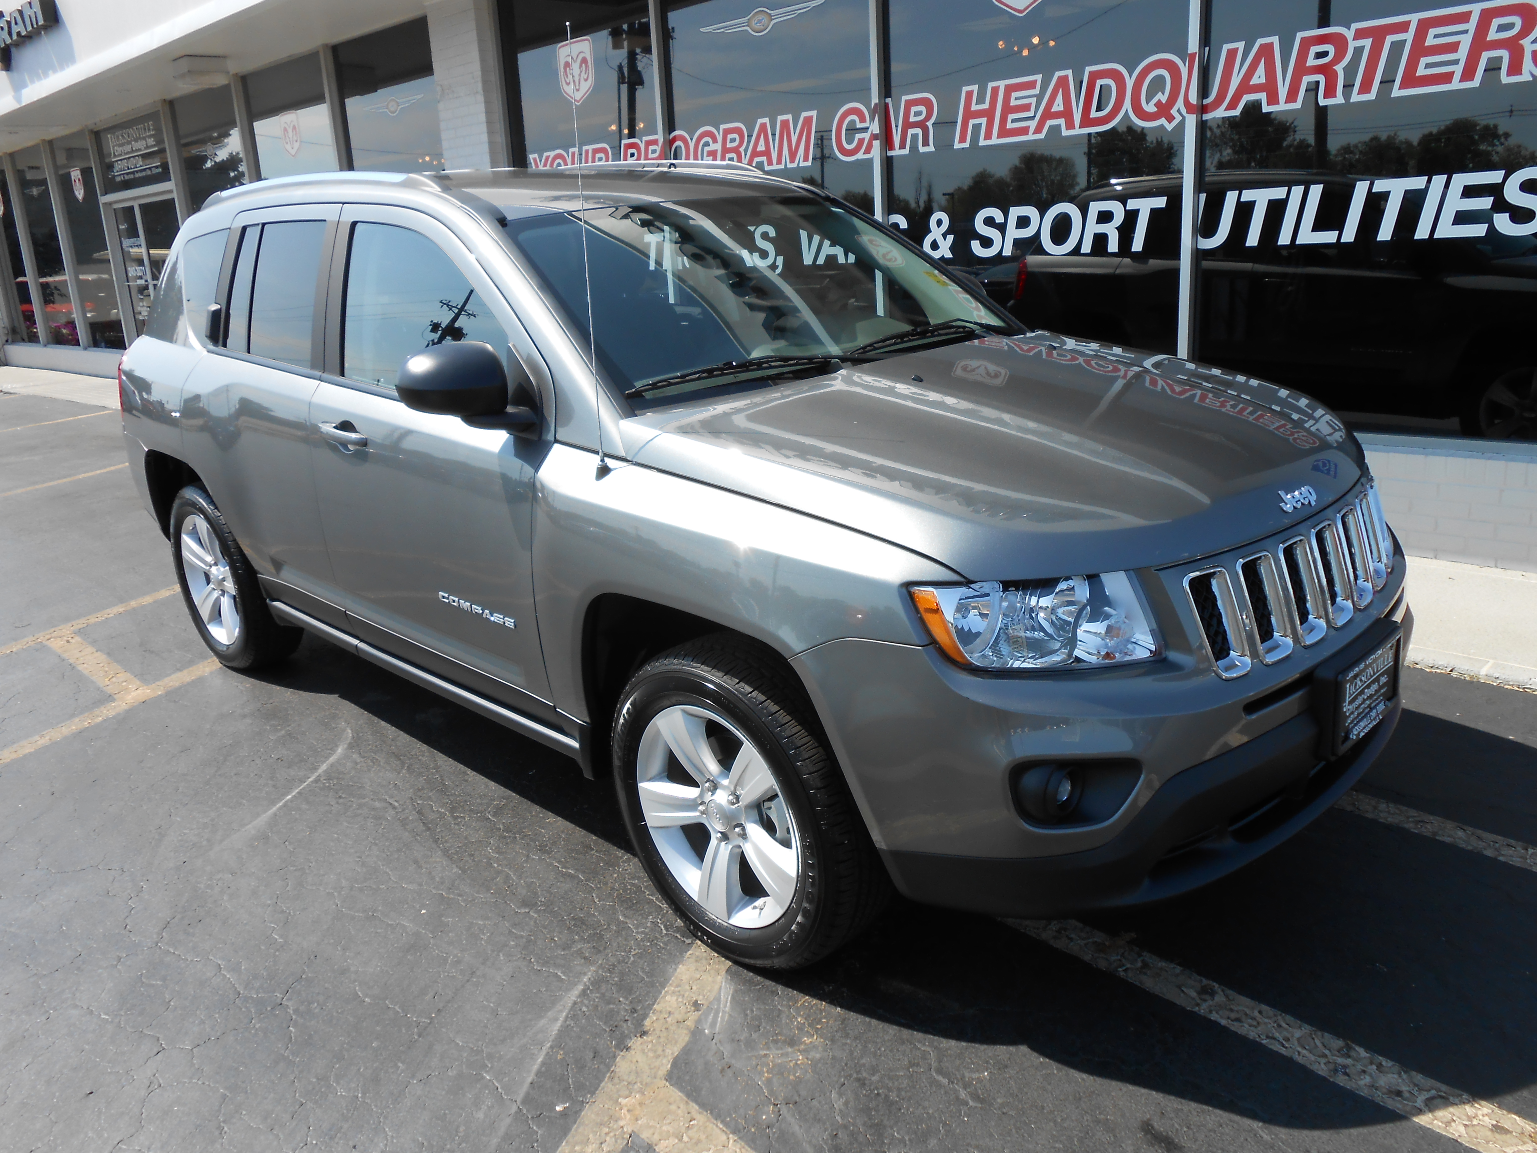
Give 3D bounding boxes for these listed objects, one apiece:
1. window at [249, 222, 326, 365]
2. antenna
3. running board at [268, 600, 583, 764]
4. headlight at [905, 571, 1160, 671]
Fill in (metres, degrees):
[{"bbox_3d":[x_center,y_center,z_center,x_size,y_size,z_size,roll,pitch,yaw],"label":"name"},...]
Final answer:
[{"bbox_3d":[-1.421,-0.826,3.375,0.445,0.410,0.045,14,7,43],"label":"window"},{"bbox_3d":[-0.361,-0.626,2.275,0.030,0.862,0.030,11,18,43],"label":"antenna"},{"bbox_3d":[-1.013,0.238,3.158,1.670,0.085,0.075,14,24,43],"label":"running board"},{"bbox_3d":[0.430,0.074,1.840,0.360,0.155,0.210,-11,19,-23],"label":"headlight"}]

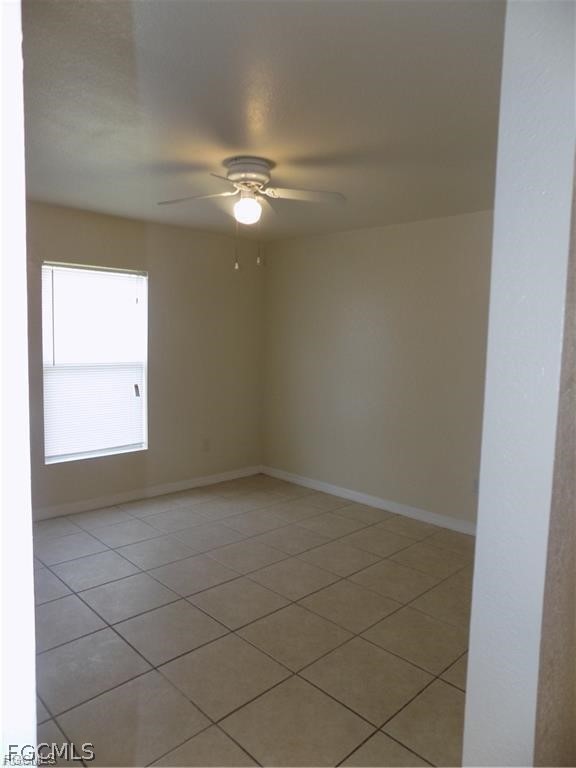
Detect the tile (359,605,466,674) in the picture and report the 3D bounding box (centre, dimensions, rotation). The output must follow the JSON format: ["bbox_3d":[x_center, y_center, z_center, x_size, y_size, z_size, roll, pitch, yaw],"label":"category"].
[{"bbox_3d":[0.662,1.289,2.583,0.440,0.012,0.440,-3,7,-44],"label":"tile"}]

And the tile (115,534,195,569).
[{"bbox_3d":[-0.911,1.170,3.550,0.440,0.012,0.440,-3,7,-44],"label":"tile"}]

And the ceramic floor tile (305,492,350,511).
[{"bbox_3d":[0.345,1.091,4.741,0.436,0.010,0.436,7,7,45],"label":"ceramic floor tile"}]

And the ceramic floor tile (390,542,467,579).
[{"bbox_3d":[0.976,1.221,3.518,0.440,0.012,0.440,-3,7,-44],"label":"ceramic floor tile"}]

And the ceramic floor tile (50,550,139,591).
[{"bbox_3d":[-1.208,1.177,3.207,0.436,0.010,0.436,-3,7,-45],"label":"ceramic floor tile"}]

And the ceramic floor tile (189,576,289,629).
[{"bbox_3d":[-0.282,1.238,2.912,0.440,0.012,0.440,-3,7,-44],"label":"ceramic floor tile"}]

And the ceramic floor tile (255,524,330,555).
[{"bbox_3d":[0.035,1.157,3.810,0.436,0.010,0.436,7,7,45],"label":"ceramic floor tile"}]

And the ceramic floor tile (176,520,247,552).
[{"bbox_3d":[-0.580,1.144,3.828,0.436,0.010,0.436,-3,7,-45],"label":"ceramic floor tile"}]

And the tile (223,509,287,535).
[{"bbox_3d":[-0.283,1.136,4.167,0.440,0.012,0.440,-3,7,-44],"label":"tile"}]

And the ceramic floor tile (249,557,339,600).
[{"bbox_3d":[0.035,1.208,3.189,0.436,0.010,0.436,7,7,45],"label":"ceramic floor tile"}]

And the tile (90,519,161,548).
[{"bbox_3d":[-1.209,1.113,3.805,0.436,0.010,0.436,7,7,45],"label":"tile"}]

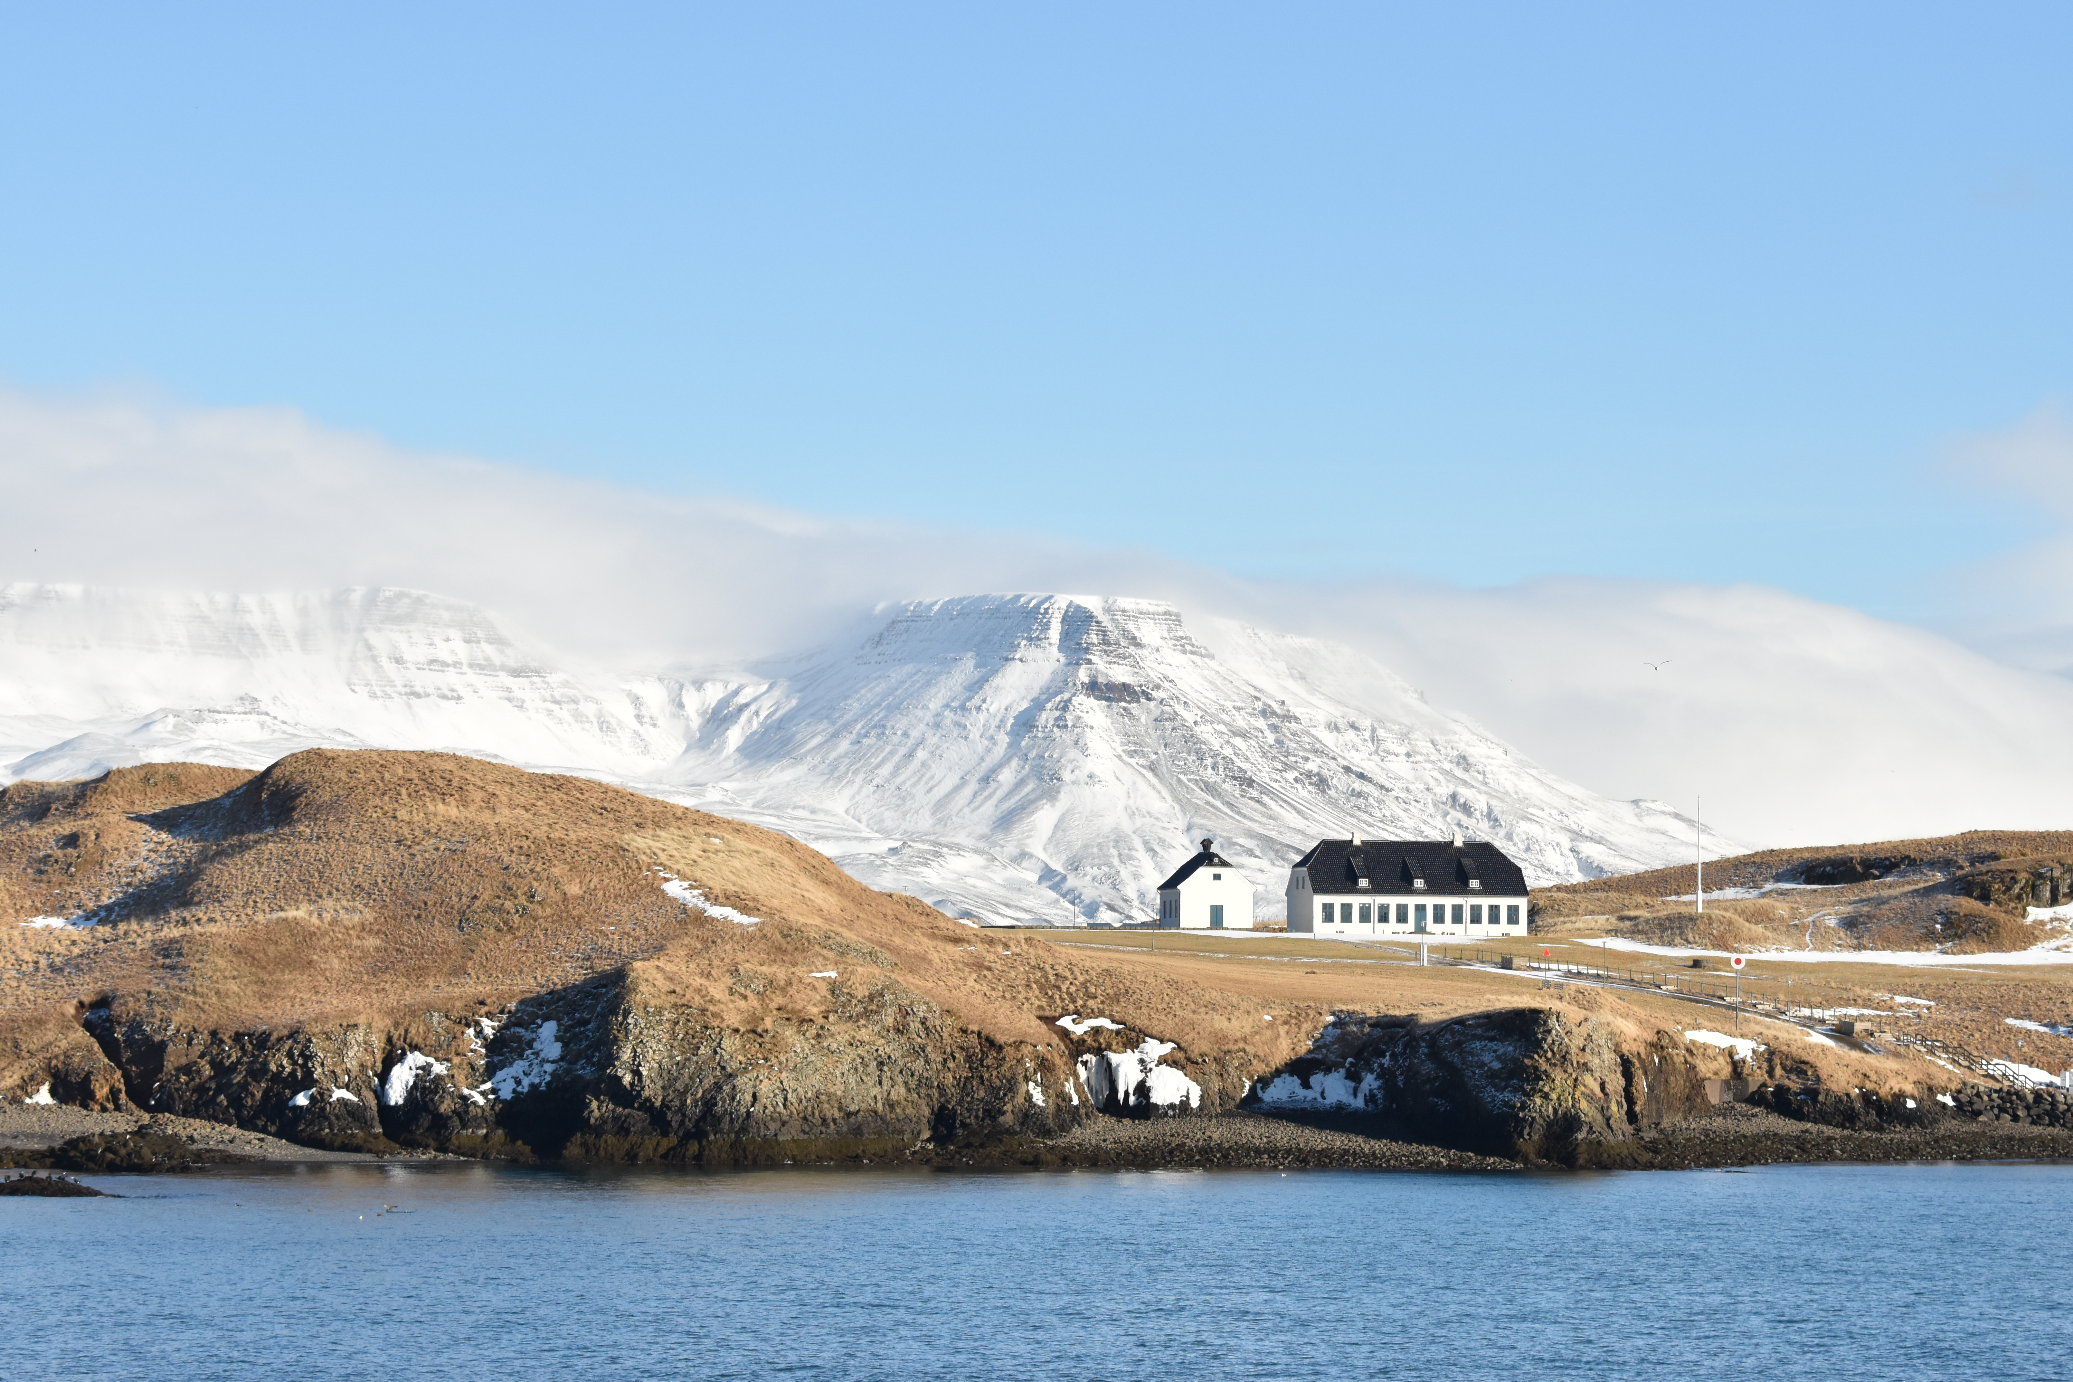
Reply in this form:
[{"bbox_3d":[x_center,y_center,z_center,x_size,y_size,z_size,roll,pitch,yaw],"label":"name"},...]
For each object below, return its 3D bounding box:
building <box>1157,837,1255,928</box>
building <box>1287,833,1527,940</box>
[{"bbox_3d":[18.560,21.126,754.803,8.200,9.925,10.300,1,-3,-12],"label":"building"},{"bbox_3d":[40.441,21.063,752.708,24.200,11.419,11.700,1,-3,-12],"label":"building"}]

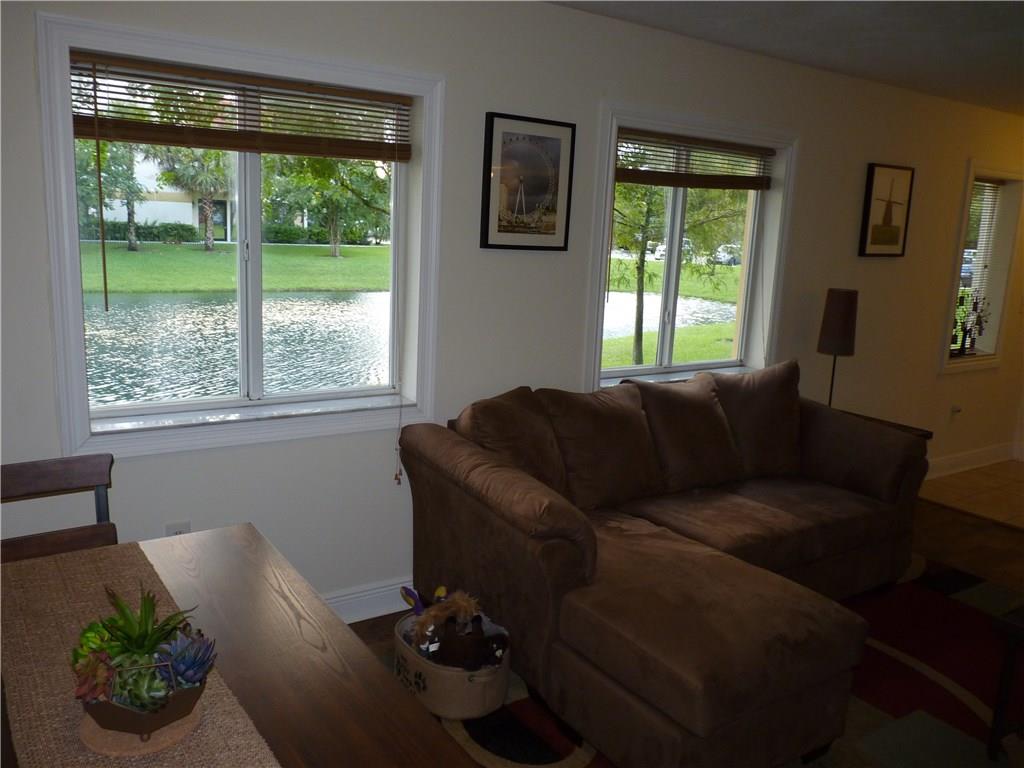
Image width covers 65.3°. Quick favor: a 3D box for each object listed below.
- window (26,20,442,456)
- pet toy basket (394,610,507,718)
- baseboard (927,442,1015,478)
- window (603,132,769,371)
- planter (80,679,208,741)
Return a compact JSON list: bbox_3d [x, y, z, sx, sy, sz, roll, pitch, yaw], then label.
[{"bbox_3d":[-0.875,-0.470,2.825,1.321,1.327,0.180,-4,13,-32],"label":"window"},{"bbox_3d":[-0.207,0.962,2.802,0.370,0.195,0.480,-4,13,-32],"label":"pet toy basket"},{"bbox_3d":[3.264,0.539,5.637,1.170,0.145,0.020,-4,13,-32],"label":"baseboard"},{"bbox_3d":[0.825,-0.601,3.989,1.100,1.180,0.150,-4,13,-32],"label":"window"},{"bbox_3d":[-0.609,0.504,1.333,0.190,0.085,0.180,-4,13,-32],"label":"planter"}]

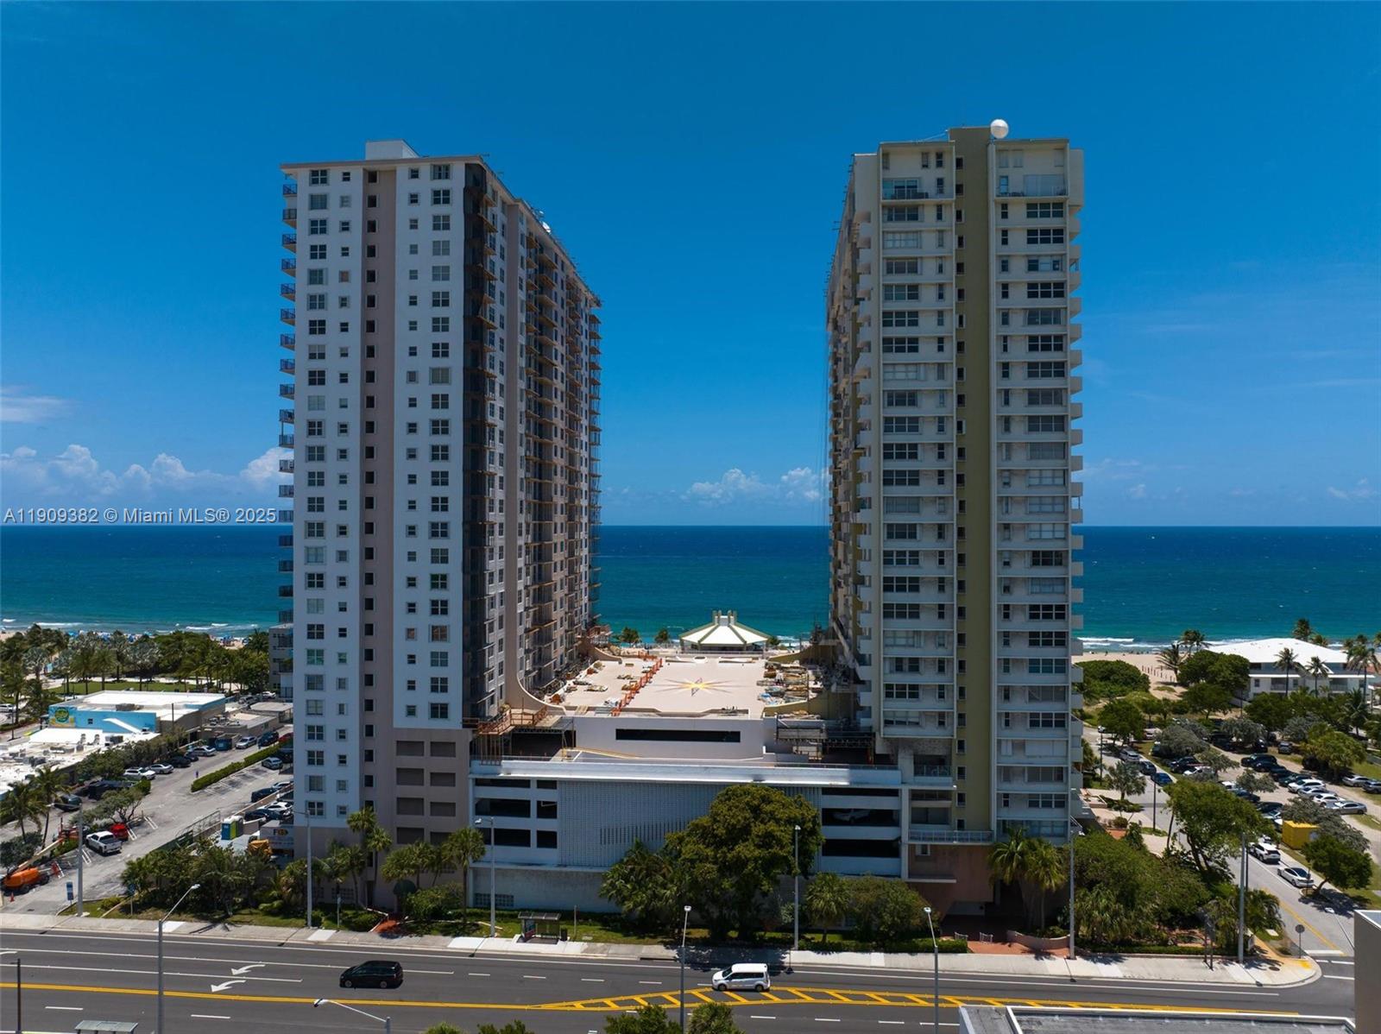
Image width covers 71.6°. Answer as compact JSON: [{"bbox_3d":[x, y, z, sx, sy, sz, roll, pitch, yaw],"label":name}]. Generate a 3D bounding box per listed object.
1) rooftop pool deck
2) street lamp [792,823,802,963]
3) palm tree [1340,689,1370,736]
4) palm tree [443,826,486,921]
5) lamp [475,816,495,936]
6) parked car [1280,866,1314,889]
[{"bbox_3d":[-0.711,22.449,130.124,30.000,1.400,47.000,0,0,6],"label":"rooftop pool deck"},{"bbox_3d":[9.479,33.157,85.188,0.500,12.400,4.200,0,0,6],"label":"street lamp"},{"bbox_3d":[121.527,35.875,174.778,5.320,8.473,5.320,0,0,6],"label":"palm tree"},{"bbox_3d":[-21.931,34.790,93.015,4.194,9.082,4.194,0,0,6],"label":"palm tree"},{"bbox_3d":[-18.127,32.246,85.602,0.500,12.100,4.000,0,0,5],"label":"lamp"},{"bbox_3d":[65.415,38.928,103.484,1.870,1.450,4.750,0,0,6],"label":"parked car"}]

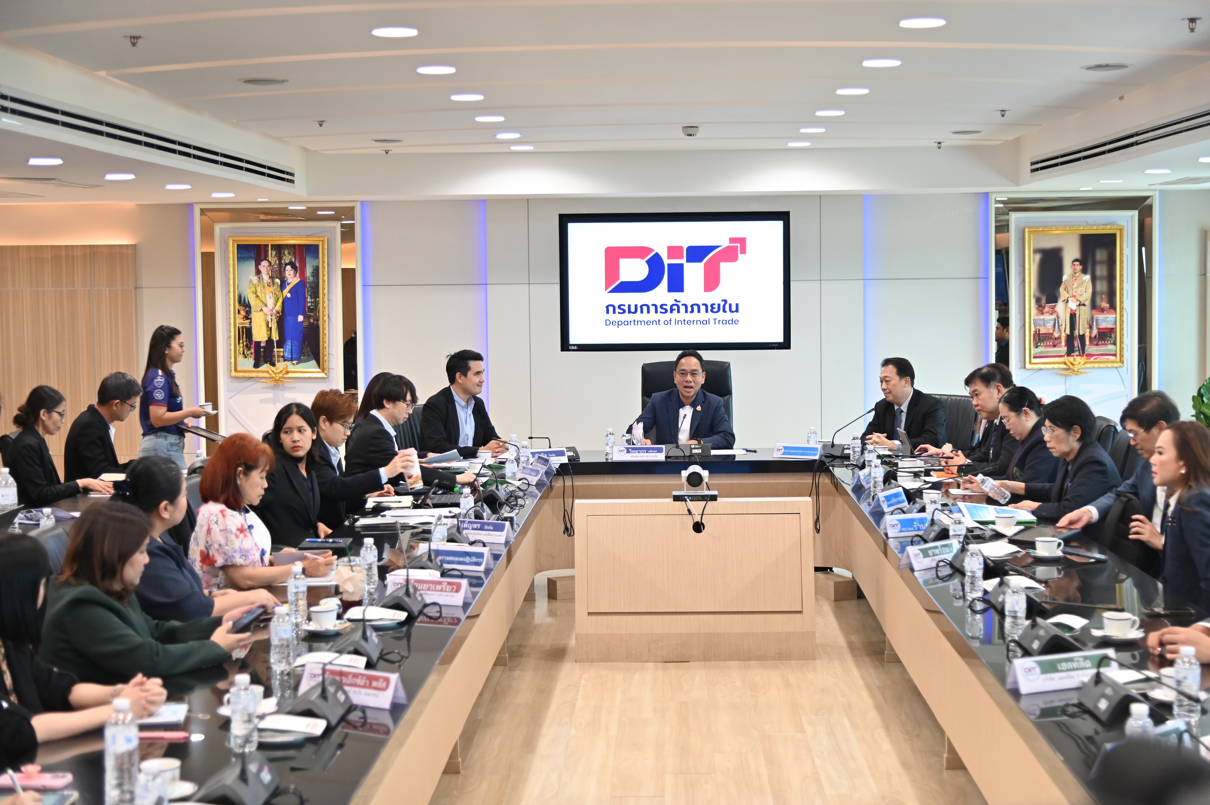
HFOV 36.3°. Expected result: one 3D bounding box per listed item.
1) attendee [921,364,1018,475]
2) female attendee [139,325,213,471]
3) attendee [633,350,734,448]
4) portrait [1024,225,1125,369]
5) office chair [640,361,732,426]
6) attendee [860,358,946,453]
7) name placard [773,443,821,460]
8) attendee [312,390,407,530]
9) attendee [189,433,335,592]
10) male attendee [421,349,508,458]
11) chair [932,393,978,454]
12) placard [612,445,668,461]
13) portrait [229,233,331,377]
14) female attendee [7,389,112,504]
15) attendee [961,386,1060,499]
[{"bbox_3d":[1.803,0.474,9.198,0.730,1.310,0.560,-2,4,-16],"label":"attendee"},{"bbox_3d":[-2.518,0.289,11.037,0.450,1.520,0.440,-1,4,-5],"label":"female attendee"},{"bbox_3d":[0.481,0.359,10.940,0.600,1.330,0.780,0,4,4],"label":"attendee"},{"bbox_3d":[3.059,-0.685,12.034,0.660,0.935,0.050,0,4,2],"label":"portrait"},{"bbox_3d":[0.474,0.381,11.003,0.660,1.243,0.720,0,4,7],"label":"office chair"},{"bbox_3d":[1.683,0.389,10.680,0.560,1.280,0.740,3,5,44],"label":"attendee"},{"bbox_3d":[1.060,0.262,10.133,0.280,0.084,0.080,1,4,25],"label":"name placard"},{"bbox_3d":[-1.046,0.573,8.399,0.720,1.280,0.520,0,4,14],"label":"attendee"},{"bbox_3d":[-1.071,0.722,6.179,0.620,1.251,0.460,0,4,14],"label":"attendee"},{"bbox_3d":[-0.780,0.368,10.933,0.740,1.340,0.550,3,5,42],"label":"male attendee"},{"bbox_3d":[1.808,0.492,10.532,0.660,1.054,0.630,-4,5,-40],"label":"chair"},{"bbox_3d":[0.190,0.271,10.158,0.280,0.084,0.080,-1,4,2],"label":"placard"},{"bbox_3d":[-2.095,-0.612,11.850,0.620,0.890,0.055,-1,4,2],"label":"portrait"},{"bbox_3d":[-2.577,0.541,9.251,0.700,1.260,0.500,-1,4,0],"label":"female attendee"},{"bbox_3d":[1.837,0.548,8.337,0.630,1.238,0.470,-1,4,-10],"label":"attendee"}]

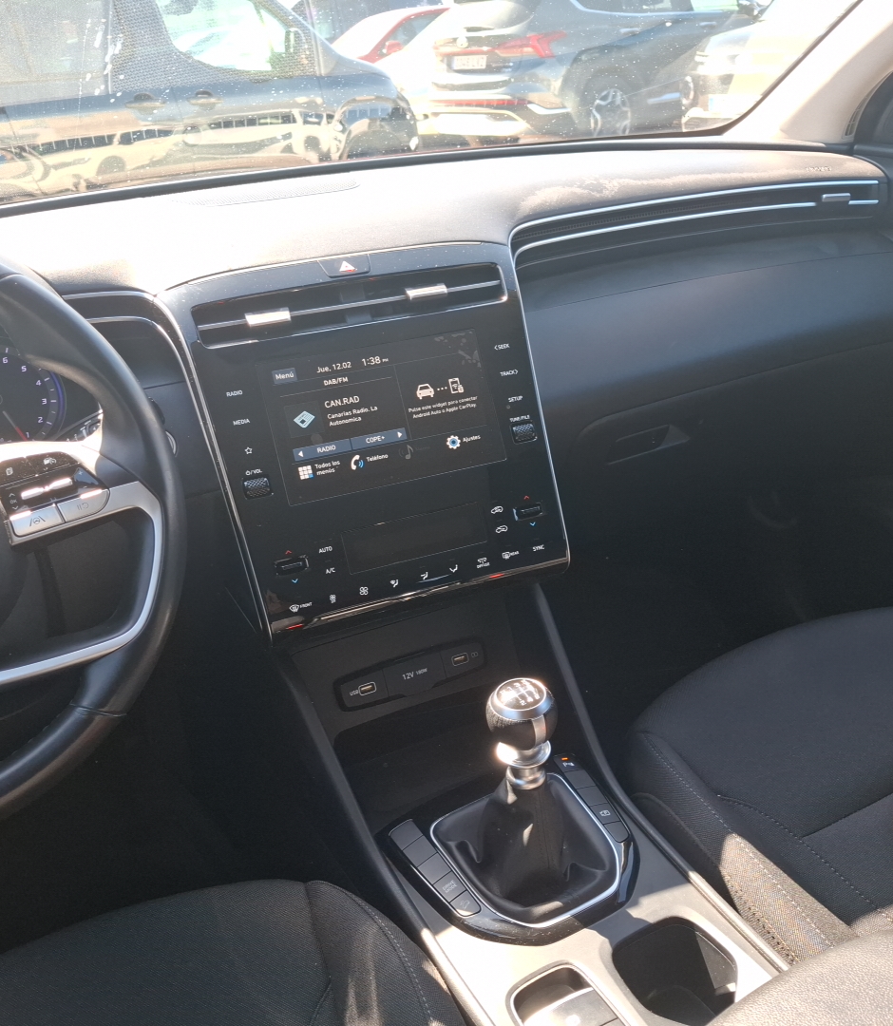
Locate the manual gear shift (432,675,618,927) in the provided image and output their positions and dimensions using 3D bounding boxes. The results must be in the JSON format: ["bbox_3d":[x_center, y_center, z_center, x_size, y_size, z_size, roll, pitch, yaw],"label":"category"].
[{"bbox_3d":[0.053,0.171,0.585,0.104,0.146,0.121,-13,30,-17],"label":"manual gear shift"}]

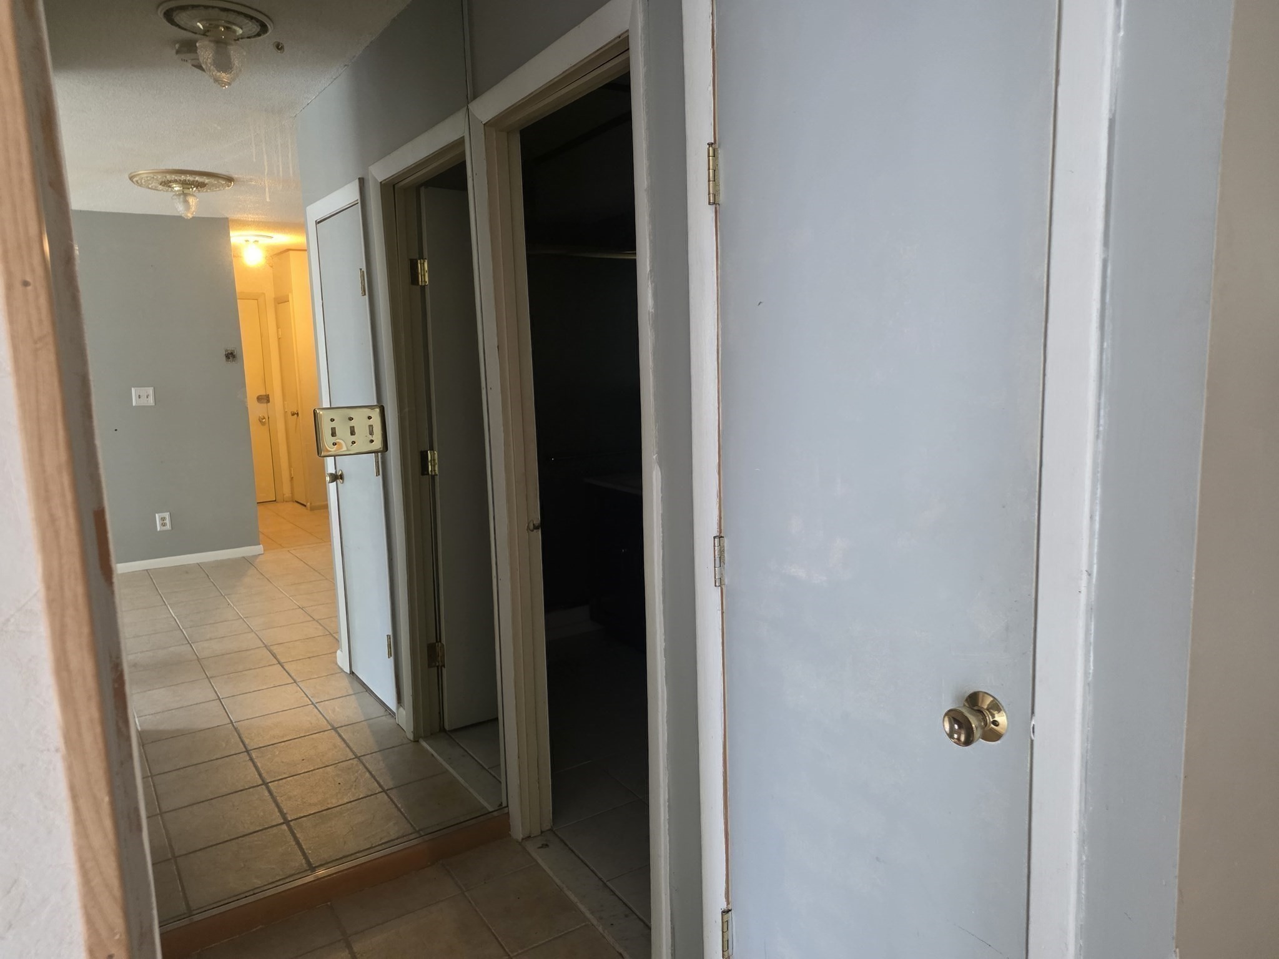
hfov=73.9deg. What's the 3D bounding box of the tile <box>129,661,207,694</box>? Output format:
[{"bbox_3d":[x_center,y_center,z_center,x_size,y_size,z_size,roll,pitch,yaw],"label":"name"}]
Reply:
[{"bbox_3d":[-2.194,0.921,3.949,0.303,0.010,0.303,-7,9,-34],"label":"tile"}]

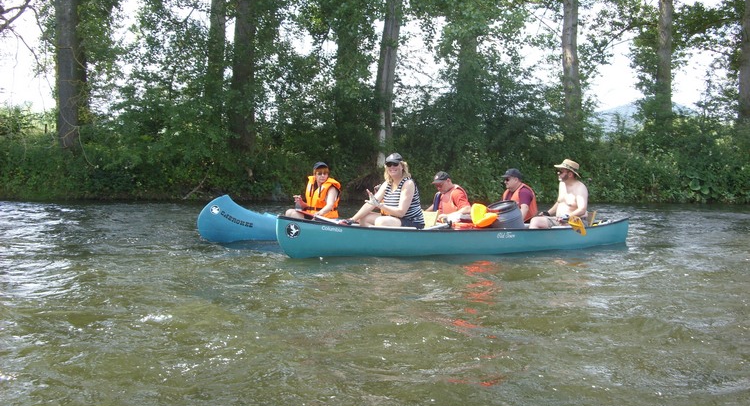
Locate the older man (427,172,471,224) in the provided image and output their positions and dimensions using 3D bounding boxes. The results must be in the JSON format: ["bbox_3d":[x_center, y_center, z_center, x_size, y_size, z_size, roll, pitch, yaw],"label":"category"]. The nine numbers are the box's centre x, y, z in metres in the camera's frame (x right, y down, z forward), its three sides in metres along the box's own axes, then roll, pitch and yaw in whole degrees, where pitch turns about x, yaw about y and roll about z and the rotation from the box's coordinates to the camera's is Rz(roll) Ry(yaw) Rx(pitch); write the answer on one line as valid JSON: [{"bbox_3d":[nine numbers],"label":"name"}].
[{"bbox_3d":[0.900,0.065,10.500,0.680,0.940,0.540,0,1,-27],"label":"older man"}]

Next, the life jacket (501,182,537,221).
[{"bbox_3d":[1.900,-0.010,10.750,0.360,0.520,0.440,0,1,-16],"label":"life jacket"}]

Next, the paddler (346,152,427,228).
[{"bbox_3d":[0.120,0.020,8.700,0.820,1.070,0.580,-1,1,-40],"label":"paddler"}]

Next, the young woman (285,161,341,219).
[{"bbox_3d":[-0.770,0.030,10.100,0.720,1.030,0.540,-1,1,-34],"label":"young woman"}]

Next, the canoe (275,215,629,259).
[{"bbox_3d":[1.200,0.360,9.400,5.200,0.500,0.900,-1,1,-34],"label":"canoe"}]

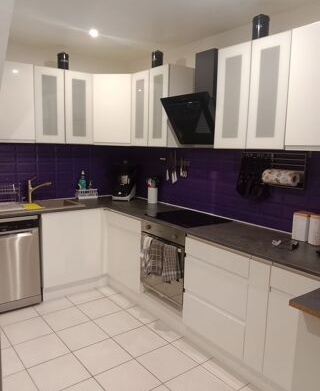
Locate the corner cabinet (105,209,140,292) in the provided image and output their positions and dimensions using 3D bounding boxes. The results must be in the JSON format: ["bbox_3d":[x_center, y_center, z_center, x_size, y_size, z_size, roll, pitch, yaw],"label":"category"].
[{"bbox_3d":[-0.138,0.521,3.471,0.573,0.719,0.596,-5,10,-38],"label":"corner cabinet"}]

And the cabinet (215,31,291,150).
[{"bbox_3d":[0.744,-0.706,2.434,0.299,0.735,0.600,-5,10,-38],"label":"cabinet"}]

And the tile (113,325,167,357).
[{"bbox_3d":[-0.161,1.171,2.688,0.333,0.010,0.333,-5,10,-38],"label":"tile"}]

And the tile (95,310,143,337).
[{"bbox_3d":[-0.371,1.130,2.948,0.333,0.010,0.333,-5,10,-38],"label":"tile"}]

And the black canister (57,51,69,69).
[{"bbox_3d":[-0.981,-1.355,3.394,0.108,0.185,0.108,-5,11,-38],"label":"black canister"}]

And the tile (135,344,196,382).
[{"bbox_3d":[0.049,1.213,2.427,0.333,0.010,0.333,-5,10,-38],"label":"tile"}]

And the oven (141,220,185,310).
[{"bbox_3d":[0.207,0.542,2.966,0.560,0.600,0.595,-5,11,-38],"label":"oven"}]

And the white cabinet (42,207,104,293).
[{"bbox_3d":[-1.043,0.493,3.597,0.630,0.740,0.560,-5,10,-38],"label":"white cabinet"}]

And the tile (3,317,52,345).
[{"bbox_3d":[-1.095,1.117,2.767,0.330,0.010,0.330,-5,11,-38],"label":"tile"}]

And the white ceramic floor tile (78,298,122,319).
[{"bbox_3d":[-0.563,1.065,3.144,0.330,0.010,0.330,-5,10,-38],"label":"white ceramic floor tile"}]

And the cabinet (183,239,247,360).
[{"bbox_3d":[0.593,0.678,2.538,0.580,0.690,0.595,-5,11,-38],"label":"cabinet"}]

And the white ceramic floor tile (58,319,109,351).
[{"bbox_3d":[-0.618,1.130,2.685,0.330,0.010,0.330,-5,10,-38],"label":"white ceramic floor tile"}]

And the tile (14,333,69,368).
[{"bbox_3d":[-0.889,1.160,2.509,0.330,0.010,0.330,-5,11,-38],"label":"tile"}]

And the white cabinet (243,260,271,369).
[{"bbox_3d":[0.823,0.726,2.252,0.580,0.690,0.150,-5,11,-38],"label":"white cabinet"}]

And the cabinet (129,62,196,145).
[{"bbox_3d":[0.009,-0.858,3.353,0.299,0.735,0.603,-5,10,-38],"label":"cabinet"}]

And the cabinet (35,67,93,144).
[{"bbox_3d":[-1.043,-0.902,3.472,0.605,0.735,0.295,-5,10,-38],"label":"cabinet"}]

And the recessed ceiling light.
[{"bbox_3d":[-0.608,-1.481,3.044,0.095,0.030,0.095,-5,10,-38],"label":"recessed ceiling light"}]

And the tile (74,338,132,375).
[{"bbox_3d":[-0.424,1.192,2.479,0.333,0.010,0.333,-5,10,-38],"label":"tile"}]

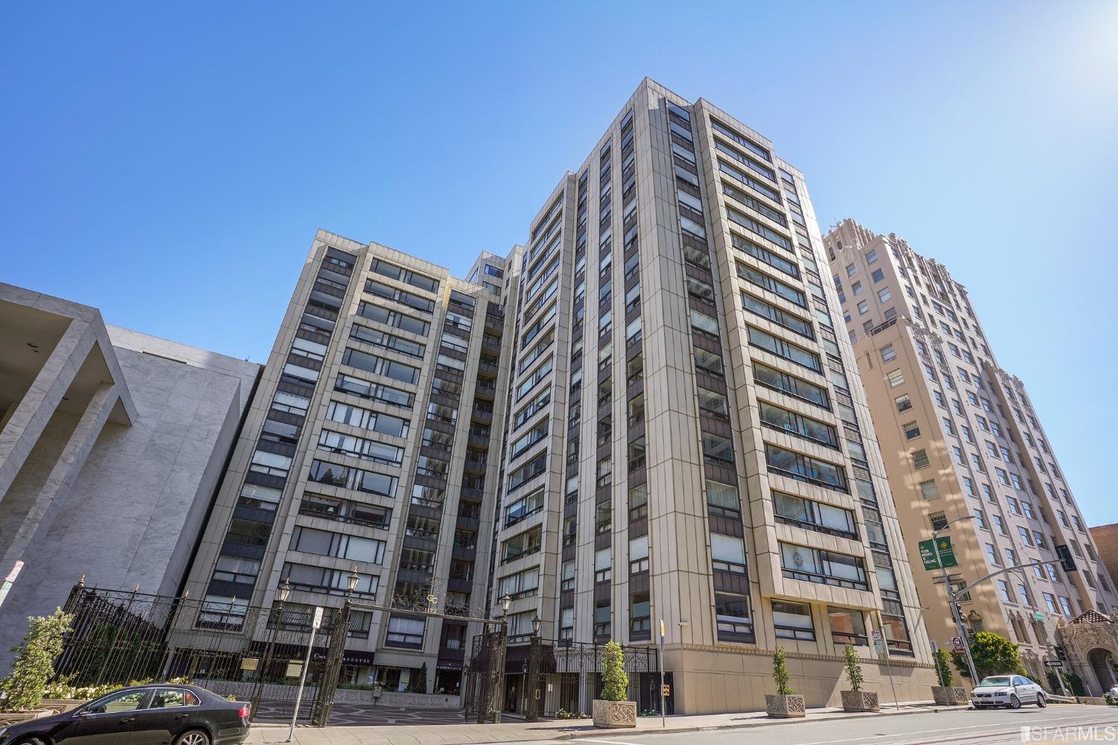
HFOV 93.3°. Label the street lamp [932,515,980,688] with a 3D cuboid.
[{"bbox_3d":[23.591,13.056,29.627,0.350,9.500,2.750,18,-33,-24],"label":"street lamp"}]

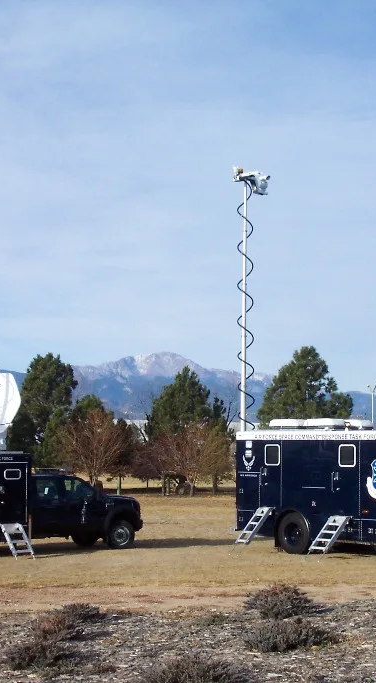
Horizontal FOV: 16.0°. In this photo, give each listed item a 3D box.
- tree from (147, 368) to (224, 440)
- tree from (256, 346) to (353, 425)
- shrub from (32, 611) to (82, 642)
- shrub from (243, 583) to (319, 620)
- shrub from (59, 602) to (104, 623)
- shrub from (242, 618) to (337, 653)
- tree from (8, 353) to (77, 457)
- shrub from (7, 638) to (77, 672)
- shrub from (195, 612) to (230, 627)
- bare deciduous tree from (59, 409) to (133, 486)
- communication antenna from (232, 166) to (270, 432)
[{"bbox_3d":[-0.174,6.017,93.000,5.704,8.277,5.533,1,-5,0],"label":"tree"},{"bbox_3d":[8.104,5.252,93.000,6.678,9.808,6.477,1,-5,0],"label":"tree"},{"bbox_3d":[-1.562,3.411,16.000,0.598,0.363,0.600,1,-5,0],"label":"shrub"},{"bbox_3d":[1.245,3.514,18.000,0.969,0.455,0.900,1,-5,0],"label":"shrub"},{"bbox_3d":[-1.689,4.297,21.200,0.730,0.270,0.650,0,-5,0],"label":"shrub"},{"bbox_3d":[1.139,3.298,15.000,1.055,0.352,0.900,1,-5,0],"label":"shrub"},{"bbox_3d":[-9.642,5.200,88.000,4.800,8.900,4.800,0,-5,0],"label":"tree"},{"bbox_3d":[-1.775,3.793,16.200,0.840,0.320,0.750,0,-5,0],"label":"shrub"},{"bbox_3d":[0.376,4.263,20.500,0.540,0.190,0.450,0,-5,0],"label":"shrub"},{"bbox_3d":[-5.535,6.522,80.000,4.428,5.026,4.295,1,-5,0],"label":"bare deciduous tree"},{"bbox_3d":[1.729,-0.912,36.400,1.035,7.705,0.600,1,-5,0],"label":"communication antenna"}]

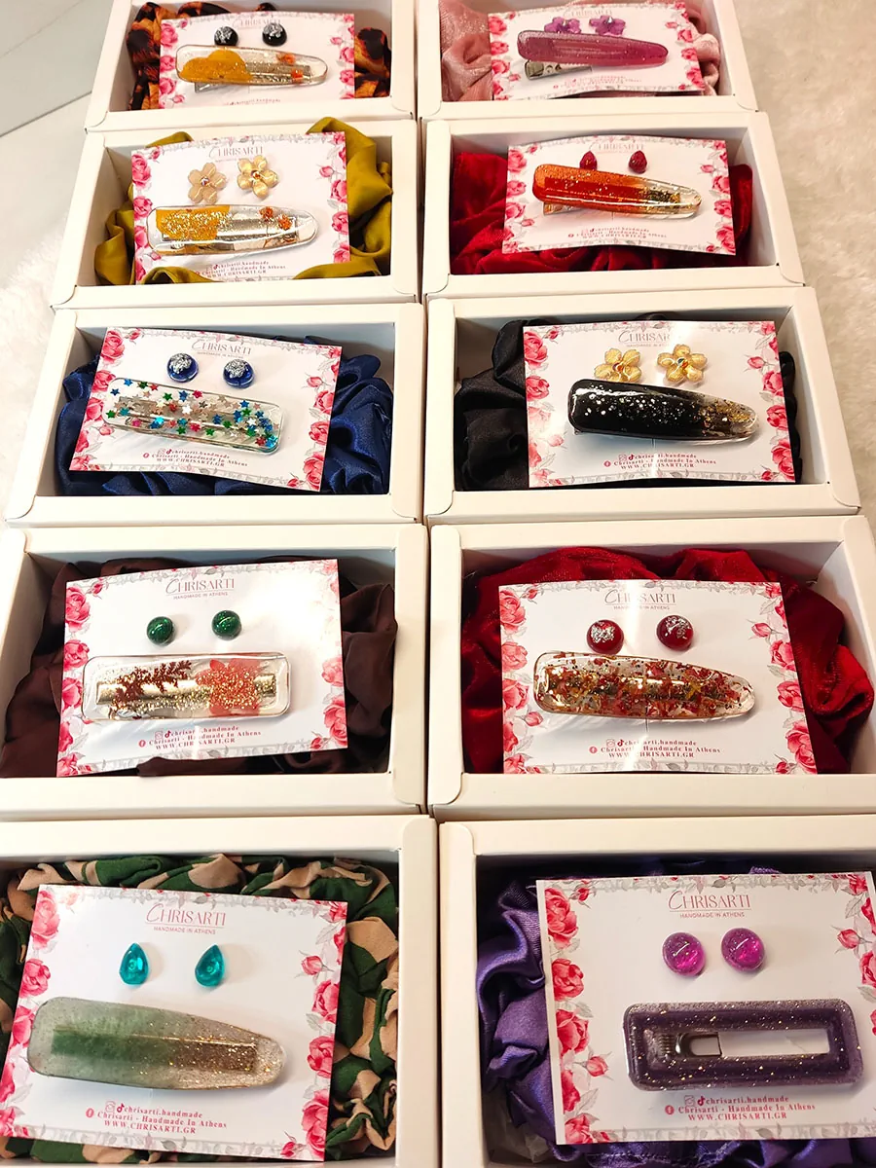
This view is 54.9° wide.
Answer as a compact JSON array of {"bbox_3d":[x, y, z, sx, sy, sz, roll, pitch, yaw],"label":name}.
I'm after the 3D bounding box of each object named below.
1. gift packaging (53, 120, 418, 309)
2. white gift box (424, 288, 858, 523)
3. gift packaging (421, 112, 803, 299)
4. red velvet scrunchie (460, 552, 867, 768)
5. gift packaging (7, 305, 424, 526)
[{"bbox_3d":[-0.081,-0.148,0.374,0.148,0.044,0.095,-1,67,2],"label":"gift packaging"},{"bbox_3d":[0.071,-0.060,0.330,0.148,0.044,0.095,-1,67,2],"label":"white gift box"},{"bbox_3d":[0.069,-0.150,0.368,0.148,0.044,0.095,-1,67,2],"label":"gift packaging"},{"bbox_3d":[0.072,0.030,0.290,0.124,0.035,0.074,-1,67,2],"label":"red velvet scrunchie"},{"bbox_3d":[-0.078,-0.058,0.336,0.148,0.044,0.095,0,67,2],"label":"gift packaging"}]

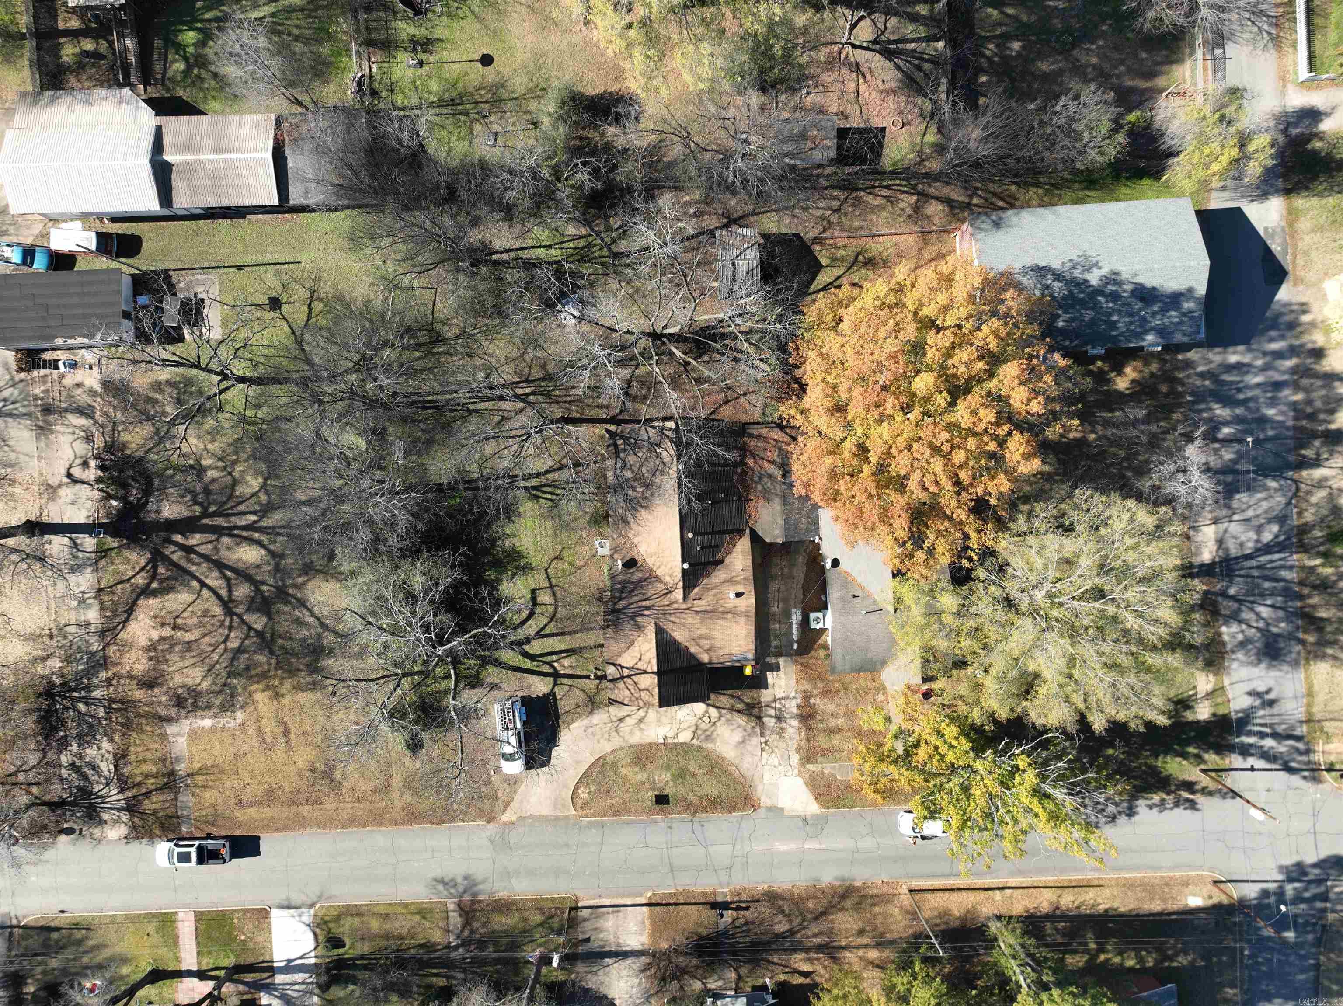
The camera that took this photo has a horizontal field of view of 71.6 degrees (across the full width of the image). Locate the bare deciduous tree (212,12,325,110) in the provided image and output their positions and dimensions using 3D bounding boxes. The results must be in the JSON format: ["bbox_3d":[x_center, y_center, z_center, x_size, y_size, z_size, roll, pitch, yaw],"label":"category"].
[{"bbox_3d":[-27.802,-29.670,64.226,5.000,10.000,5.200,-2,92,0],"label":"bare deciduous tree"}]

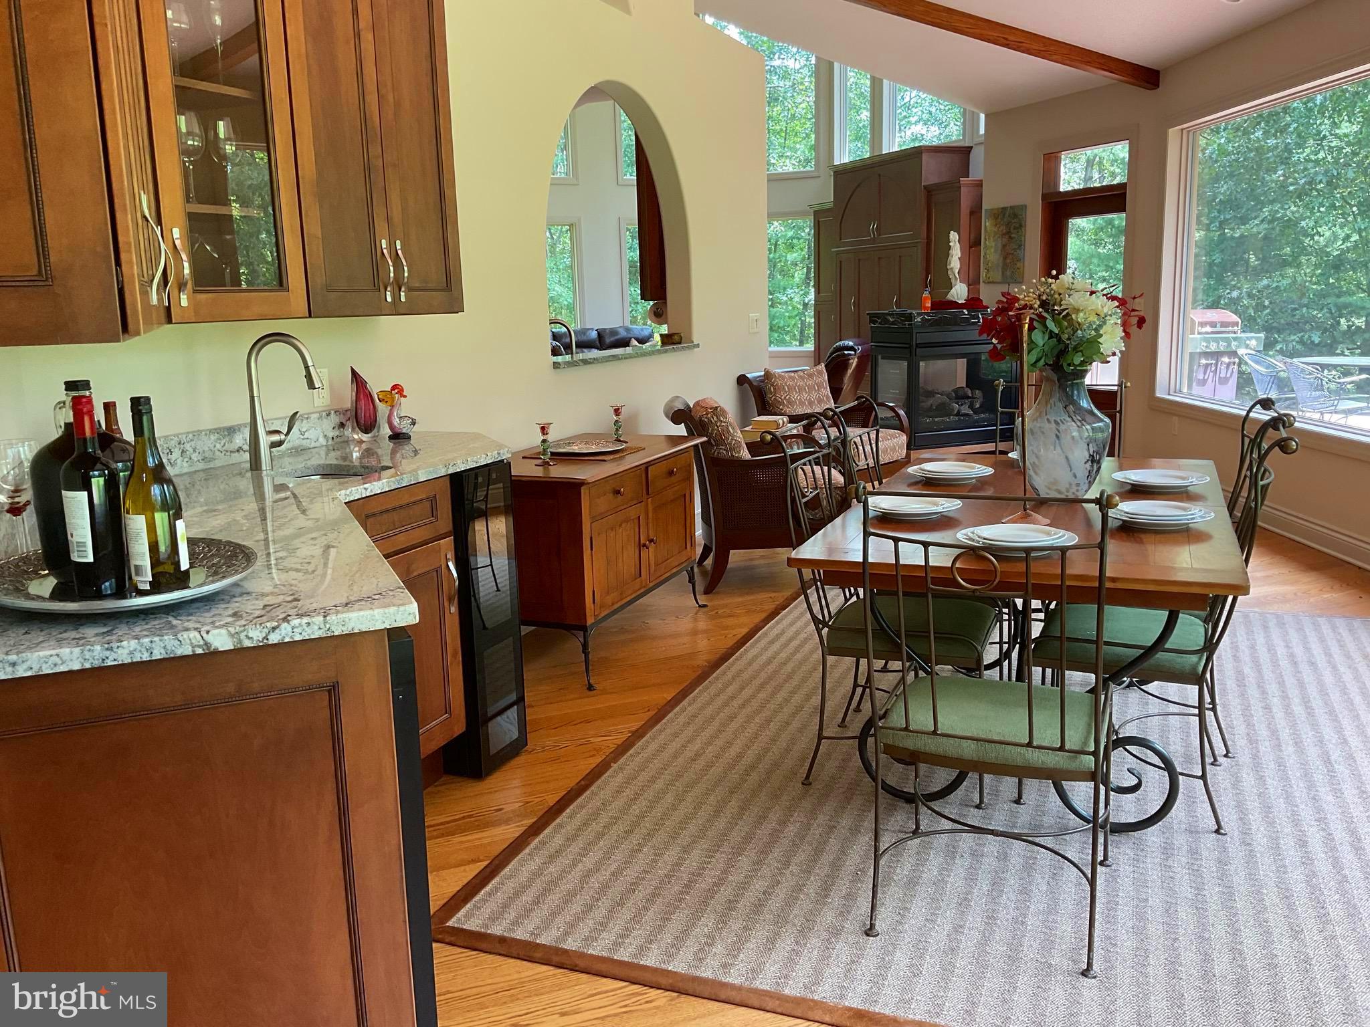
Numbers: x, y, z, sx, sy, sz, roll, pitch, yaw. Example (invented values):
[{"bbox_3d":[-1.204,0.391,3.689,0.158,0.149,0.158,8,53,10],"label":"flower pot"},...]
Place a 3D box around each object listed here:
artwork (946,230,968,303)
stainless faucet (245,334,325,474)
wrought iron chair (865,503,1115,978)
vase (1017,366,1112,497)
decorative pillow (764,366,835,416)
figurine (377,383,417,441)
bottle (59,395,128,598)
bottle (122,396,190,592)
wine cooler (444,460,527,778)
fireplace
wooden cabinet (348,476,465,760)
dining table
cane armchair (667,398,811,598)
[{"bbox_3d":[2.264,-2.059,9.559,0.190,0.603,0.190,7,13,39],"label":"artwork"},{"bbox_3d":[-1.061,-0.309,3.142,0.265,0.372,0.160,3,11,22],"label":"stainless faucet"},{"bbox_3d":[0.672,0.385,2.474,0.490,0.980,0.601,3,11,22],"label":"wrought iron chair"},{"bbox_3d":[1.069,-0.224,3.215,0.260,0.372,0.260,3,11,21],"label":"vase"},{"bbox_3d":[0.716,-0.746,7.199,0.520,0.380,0.160,-11,-4,-41],"label":"decorative pillow"},{"bbox_3d":[-0.947,-0.335,3.762,0.130,0.175,0.072,-4,11,-14],"label":"figurine"},{"bbox_3d":[-0.886,-0.028,1.708,0.077,0.298,0.077,3,11,22],"label":"bottle"},{"bbox_3d":[-0.823,-0.032,1.761,0.080,0.293,0.080,-8,12,-30],"label":"bottle"},{"bbox_3d":[-0.802,0.300,3.439,0.550,0.894,0.260,3,11,21],"label":"wine cooler"},{"bbox_3d":[2.174,-1.164,9.721,1.028,1.111,0.662,-6,11,-23],"label":"fireplace"},{"bbox_3d":[-1.005,0.321,3.092,0.610,0.807,0.477,3,11,21],"label":"wooden cabinet"},{"bbox_3d":[1.017,0.333,3.325,0.966,0.760,1.813,3,11,22],"label":"dining table"},{"bbox_3d":[0.362,-0.121,5.608,0.850,0.870,0.690,-2,10,-2],"label":"cane armchair"}]

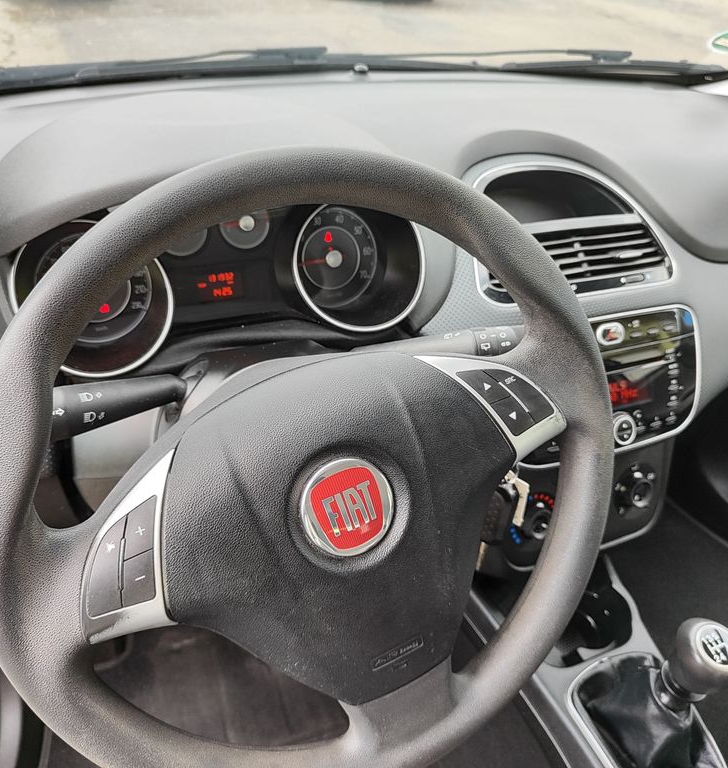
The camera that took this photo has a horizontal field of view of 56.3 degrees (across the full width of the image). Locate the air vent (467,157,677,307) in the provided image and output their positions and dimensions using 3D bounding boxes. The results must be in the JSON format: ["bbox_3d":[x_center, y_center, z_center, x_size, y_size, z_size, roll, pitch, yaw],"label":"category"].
[{"bbox_3d":[0.214,-0.164,0.722,0.242,0.146,0.060,-9,8,-17],"label":"air vent"}]

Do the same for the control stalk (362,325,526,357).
[{"bbox_3d":[0.065,-0.024,0.480,0.148,0.029,0.029,-11,11,-20],"label":"control stalk"}]

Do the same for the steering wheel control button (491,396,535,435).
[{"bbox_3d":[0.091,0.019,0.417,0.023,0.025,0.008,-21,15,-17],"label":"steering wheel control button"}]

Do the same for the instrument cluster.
[{"bbox_3d":[-0.116,-0.089,0.596,0.340,0.125,0.065,-10,9,-16],"label":"instrument cluster"}]

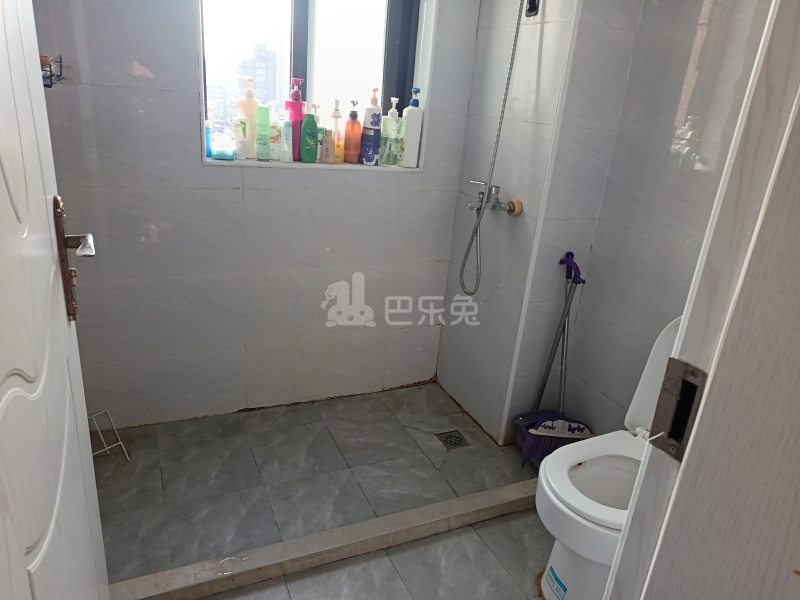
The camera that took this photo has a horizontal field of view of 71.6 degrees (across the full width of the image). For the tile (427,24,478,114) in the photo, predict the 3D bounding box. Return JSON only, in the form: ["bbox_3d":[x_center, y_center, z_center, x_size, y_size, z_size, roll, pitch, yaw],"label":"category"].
[{"bbox_3d":[0.196,-0.863,2.092,0.166,0.300,0.010,-5,22,-25],"label":"tile"}]

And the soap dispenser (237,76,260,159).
[{"bbox_3d":[-0.538,-0.642,1.962,0.073,0.275,0.050,-2,22,-19],"label":"soap dispenser"}]

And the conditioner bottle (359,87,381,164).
[{"bbox_3d":[-0.106,-0.645,2.078,0.082,0.277,0.062,0,21,-14],"label":"conditioner bottle"}]

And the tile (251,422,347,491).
[{"bbox_3d":[-0.377,0.549,2.015,0.300,0.010,0.300,-4,22,-24],"label":"tile"}]

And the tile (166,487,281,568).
[{"bbox_3d":[-0.518,0.669,1.626,0.296,0.010,0.275,-5,22,-25],"label":"tile"}]

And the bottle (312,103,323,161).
[{"bbox_3d":[-0.305,-0.611,2.038,0.070,0.206,0.050,-1,21,-17],"label":"bottle"}]

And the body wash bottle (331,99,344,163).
[{"bbox_3d":[-0.239,-0.639,2.106,0.050,0.232,0.046,-4,22,-24],"label":"body wash bottle"}]

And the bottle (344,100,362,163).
[{"bbox_3d":[-0.172,-0.617,2.057,0.065,0.228,0.054,0,21,-14],"label":"bottle"}]

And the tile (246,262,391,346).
[{"bbox_3d":[-0.309,0.012,2.209,0.602,0.300,0.010,-5,22,-25],"label":"tile"}]

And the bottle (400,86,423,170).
[{"bbox_3d":[0.042,-0.664,2.147,0.062,0.290,0.075,-7,23,-29],"label":"bottle"}]

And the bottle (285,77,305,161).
[{"bbox_3d":[-0.395,-0.669,2.066,0.070,0.290,0.050,5,20,-1],"label":"bottle"}]

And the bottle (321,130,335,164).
[{"bbox_3d":[-0.271,-0.573,2.079,0.046,0.121,0.036,-2,21,-17],"label":"bottle"}]

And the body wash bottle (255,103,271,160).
[{"bbox_3d":[-0.482,-0.587,1.954,0.051,0.187,0.040,-2,22,-19],"label":"body wash bottle"}]

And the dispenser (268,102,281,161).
[{"bbox_3d":[-0.449,-0.605,1.991,0.053,0.200,0.045,-2,22,-19],"label":"dispenser"}]

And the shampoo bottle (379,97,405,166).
[{"bbox_3d":[-0.030,-0.649,2.148,0.077,0.256,0.058,-1,21,-15],"label":"shampoo bottle"}]

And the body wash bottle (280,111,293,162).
[{"bbox_3d":[-0.414,-0.593,2.018,0.043,0.178,0.036,-4,22,-24],"label":"body wash bottle"}]

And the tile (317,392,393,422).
[{"bbox_3d":[-0.203,0.449,2.347,0.300,0.010,0.167,-5,23,-25],"label":"tile"}]

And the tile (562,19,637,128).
[{"bbox_3d":[0.627,-0.702,1.760,0.238,0.300,0.010,-5,22,-25],"label":"tile"}]

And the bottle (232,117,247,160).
[{"bbox_3d":[-0.581,-0.587,2.004,0.048,0.147,0.038,-4,22,-24],"label":"bottle"}]

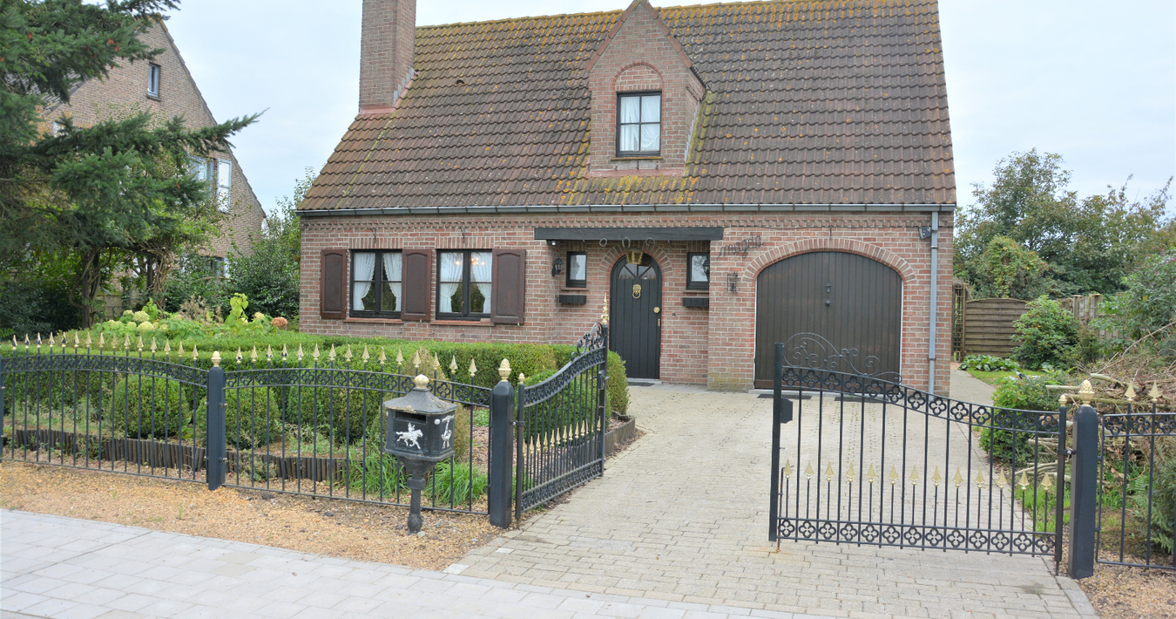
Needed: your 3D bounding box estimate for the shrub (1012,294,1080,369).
[{"bbox_3d":[10.360,0.510,20.000,1.550,1.630,1.500,1,1,16],"label":"shrub"}]

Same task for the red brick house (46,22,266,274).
[{"bbox_3d":[-16.103,-3.612,24.439,9.500,8.700,9.600,1,1,16],"label":"red brick house"}]

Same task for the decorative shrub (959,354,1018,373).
[{"bbox_3d":[8.570,1.130,18.850,1.250,0.360,0.850,1,1,16],"label":"decorative shrub"}]

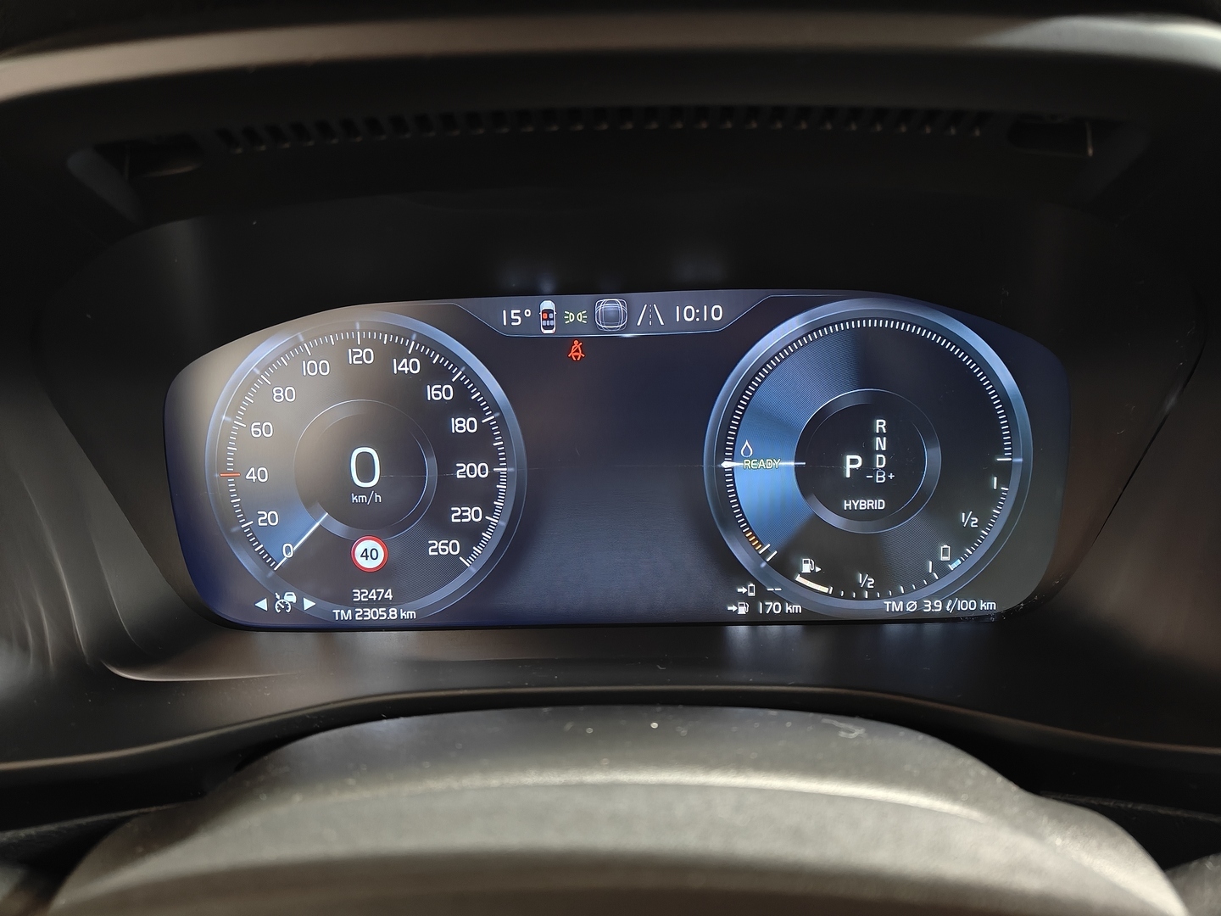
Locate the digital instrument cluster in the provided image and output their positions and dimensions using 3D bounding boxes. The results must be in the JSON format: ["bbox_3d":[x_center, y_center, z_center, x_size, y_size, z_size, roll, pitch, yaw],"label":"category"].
[{"bbox_3d":[0.001,0.001,0.283,0.293,0.110,0.026,-1,7,1],"label":"digital instrument cluster"}]

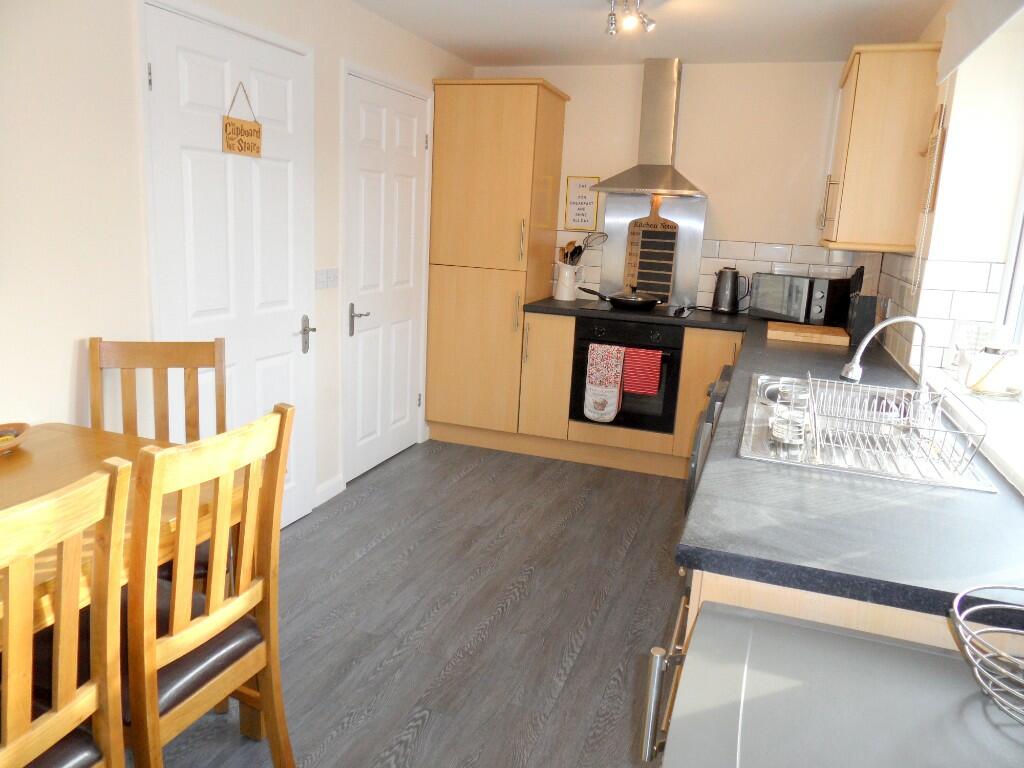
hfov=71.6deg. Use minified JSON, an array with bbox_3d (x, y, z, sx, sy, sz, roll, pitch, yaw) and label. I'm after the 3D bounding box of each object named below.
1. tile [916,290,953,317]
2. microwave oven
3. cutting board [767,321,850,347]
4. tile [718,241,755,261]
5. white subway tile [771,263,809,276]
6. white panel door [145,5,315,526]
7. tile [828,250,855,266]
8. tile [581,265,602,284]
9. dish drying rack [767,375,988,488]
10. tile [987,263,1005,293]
[{"bbox_3d":[1.499,-0.281,2.512,0.100,0.100,0.010,8,14,19],"label":"tile"},{"bbox_3d":[1.577,-0.468,3.901,0.425,0.248,0.315,15,18,42],"label":"microwave oven"},{"bbox_3d":[1.337,-0.228,3.220,0.335,0.040,0.310,8,14,19],"label":"cutting board"},{"bbox_3d":[1.314,-0.775,4.139,0.200,0.100,0.010,8,14,19],"label":"tile"},{"bbox_3d":[1.599,-0.647,4.087,0.202,0.102,0.010,7,13,19],"label":"white subway tile"},{"bbox_3d":[-1.043,-0.295,2.752,0.045,1.975,0.762,9,14,24],"label":"white panel door"},{"bbox_3d":[1.889,-0.711,3.968,0.202,0.102,0.010,7,13,19],"label":"tile"},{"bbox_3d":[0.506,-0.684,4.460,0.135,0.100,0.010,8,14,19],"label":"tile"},{"bbox_3d":[0.862,0.091,1.672,0.360,0.115,0.450,7,14,19],"label":"dish drying rack"},{"bbox_3d":[1.692,-0.370,2.480,0.048,0.100,0.010,7,14,19],"label":"tile"}]

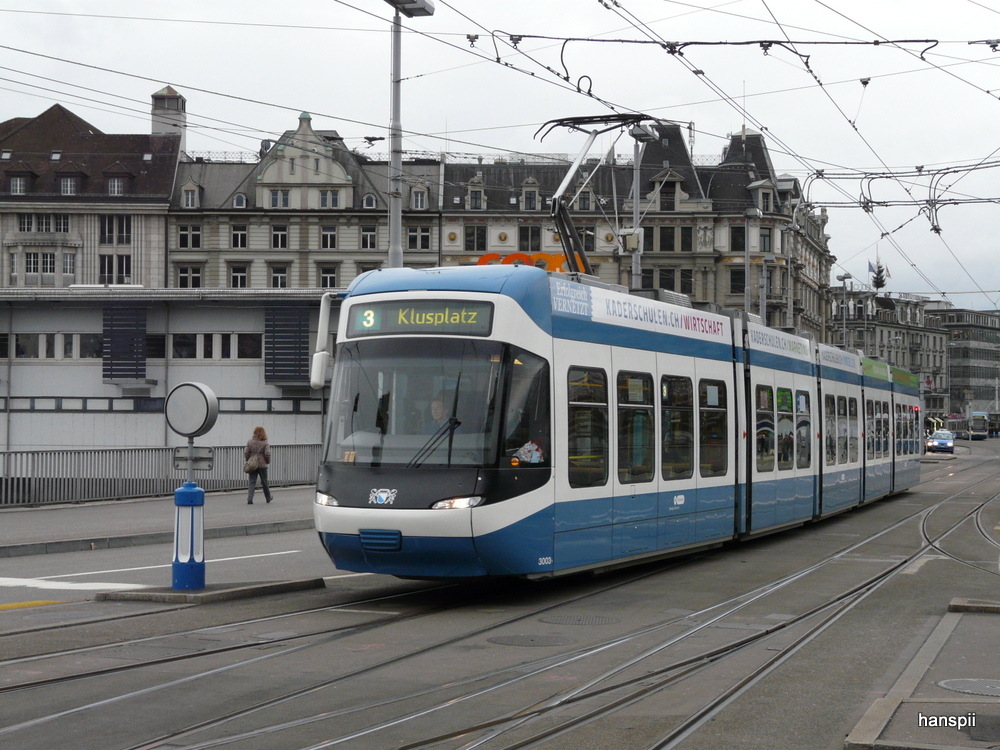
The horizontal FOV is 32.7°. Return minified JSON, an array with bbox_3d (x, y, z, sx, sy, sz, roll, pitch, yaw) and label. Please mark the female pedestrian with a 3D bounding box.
[{"bbox_3d":[-5.239,1.957,37.028,0.460,1.680,0.500,-1,-2,22],"label":"female pedestrian"}]

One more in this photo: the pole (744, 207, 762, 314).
[{"bbox_3d":[10.092,-1.331,67.820,0.750,10.710,0.380,0,-2,20],"label":"pole"}]

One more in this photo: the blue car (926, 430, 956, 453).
[{"bbox_3d":[35.056,5.368,134.963,1.740,1.620,4.100,0,-2,14],"label":"blue car"}]

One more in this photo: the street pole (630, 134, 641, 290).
[{"bbox_3d":[3.969,-1.803,49.825,0.270,10.390,0.270,-1,-2,22],"label":"street pole"}]

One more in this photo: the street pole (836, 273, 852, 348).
[{"bbox_3d":[20.796,-0.461,102.808,1.100,11.410,0.400,-1,-2,37],"label":"street pole"}]

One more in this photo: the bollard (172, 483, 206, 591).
[{"bbox_3d":[-3.100,1.597,17.018,0.330,1.080,0.330,0,-2,0],"label":"bollard"}]

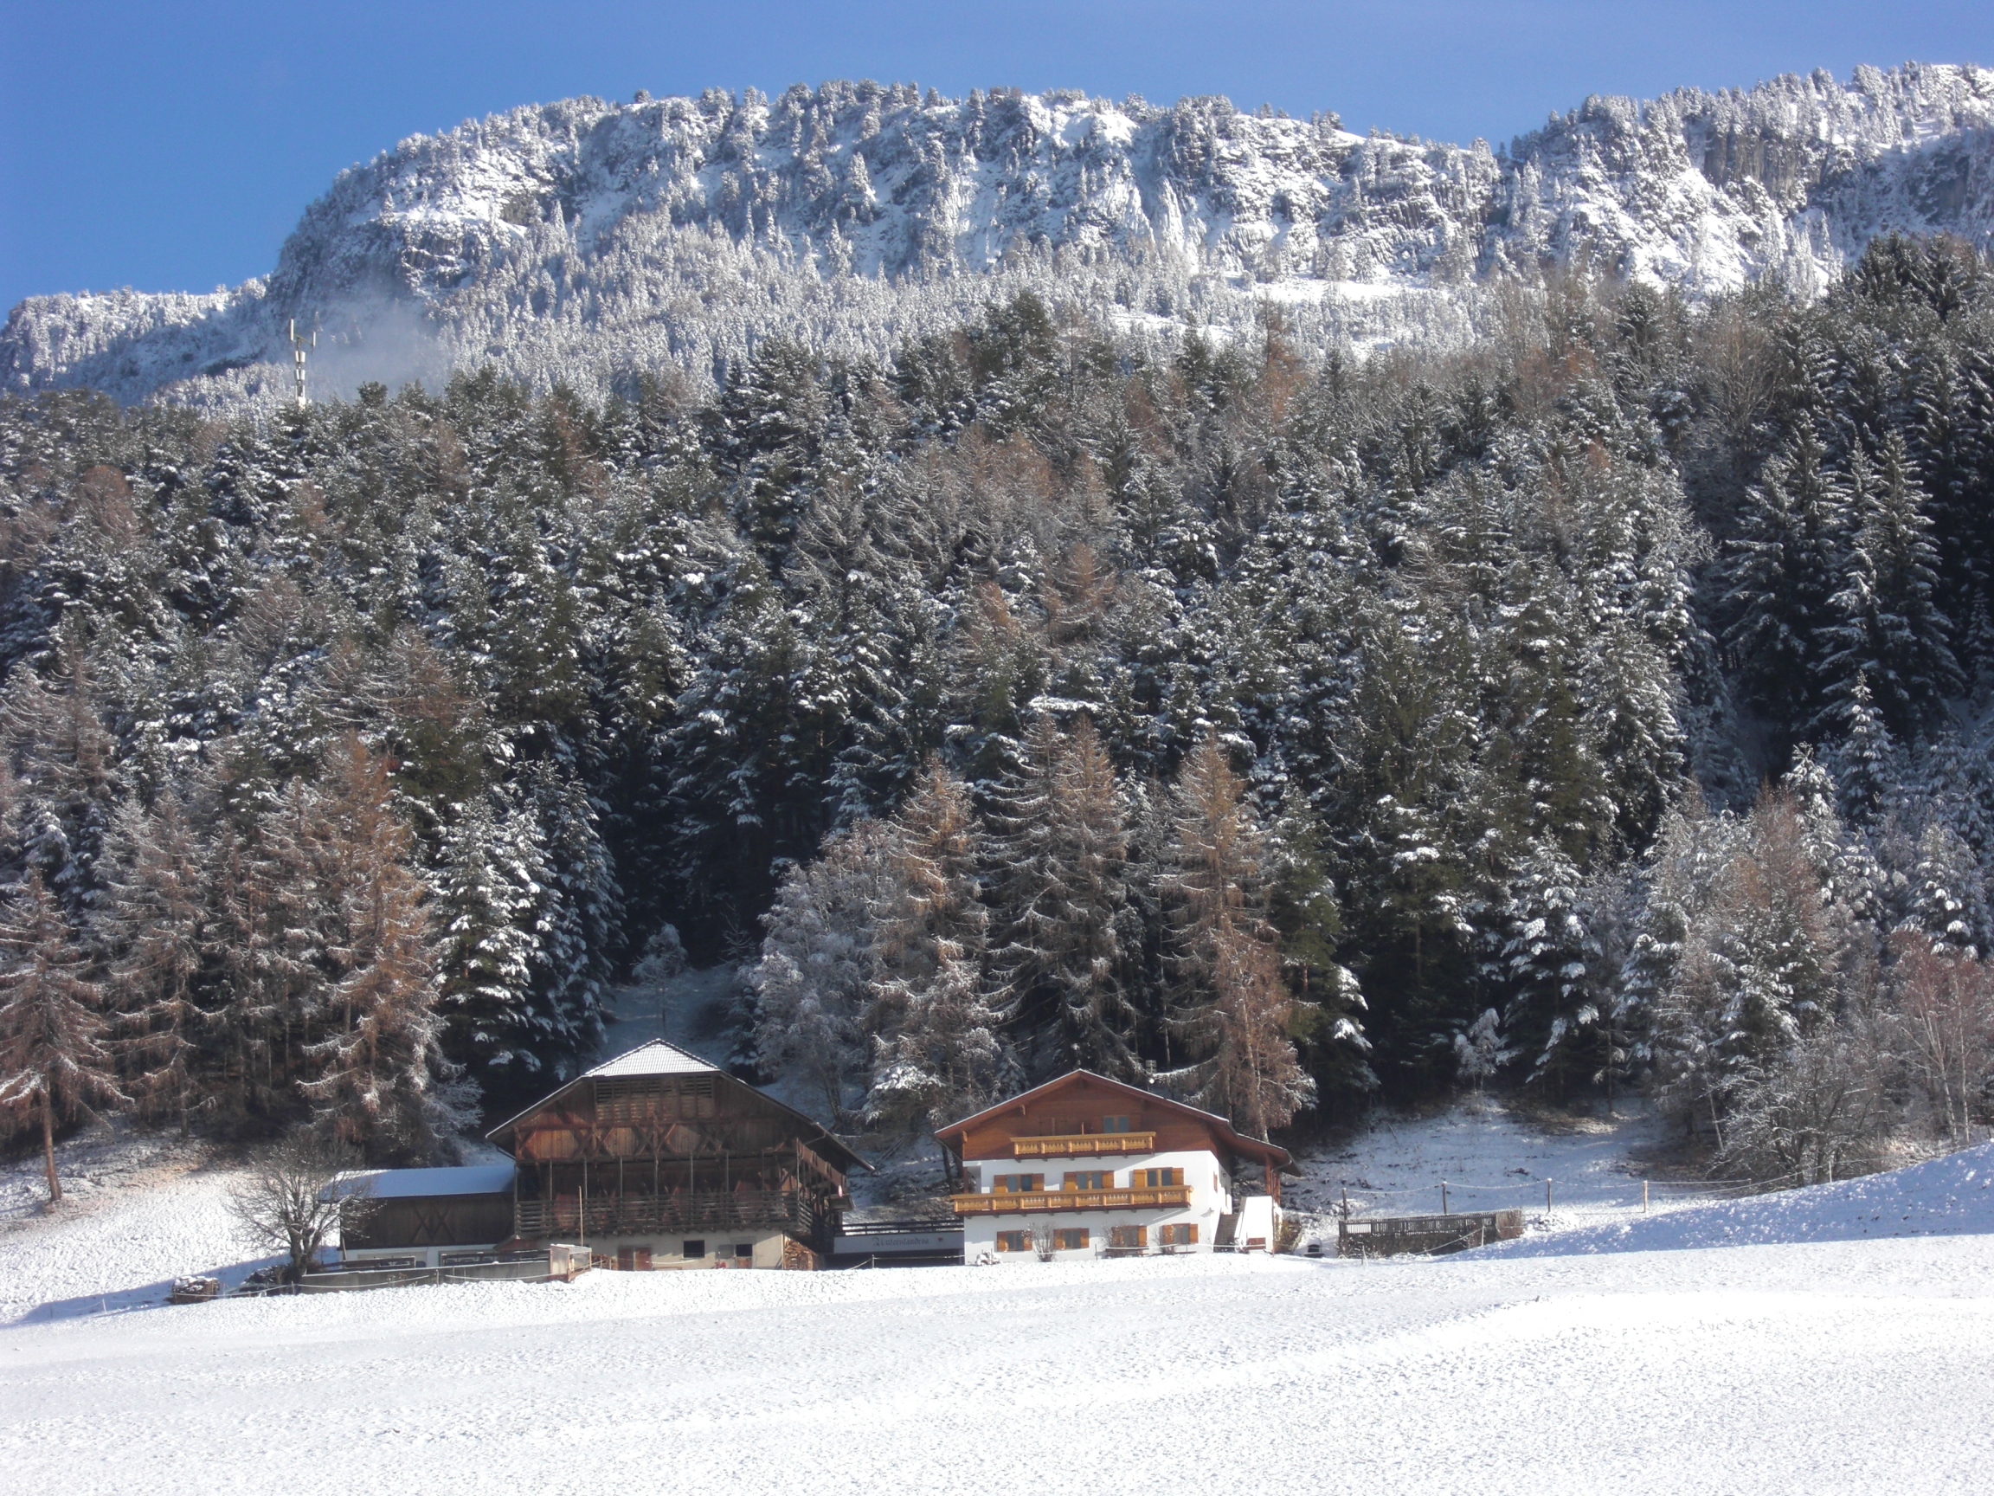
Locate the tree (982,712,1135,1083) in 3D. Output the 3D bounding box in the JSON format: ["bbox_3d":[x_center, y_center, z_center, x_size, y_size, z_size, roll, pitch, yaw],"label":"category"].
[{"bbox_3d":[3.960,10.190,400.000,9.170,24.810,9.170,-3,-10,6],"label":"tree"}]

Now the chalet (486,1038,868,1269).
[{"bbox_3d":[-18.270,24.830,377.900,19.300,13.480,22.500,-3,-10,6],"label":"chalet"}]

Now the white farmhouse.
[{"bbox_3d":[7.270,25.010,373.020,19.440,10.740,18.000,-3,-10,6],"label":"white farmhouse"}]

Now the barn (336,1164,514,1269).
[{"bbox_3d":[-31.940,27.250,374.160,10.760,6.410,10.000,-3,-10,6],"label":"barn"}]

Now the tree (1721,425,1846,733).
[{"bbox_3d":[59.690,-12.840,490.000,9.280,23.900,9.280,-3,-10,6],"label":"tree"}]

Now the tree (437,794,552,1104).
[{"bbox_3d":[-31.430,12.840,403.000,7.140,19.750,7.140,-3,-10,6],"label":"tree"}]

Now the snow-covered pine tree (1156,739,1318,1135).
[{"bbox_3d":[14.530,11.690,392.000,9.260,25.250,9.260,-3,-10,6],"label":"snow-covered pine tree"}]

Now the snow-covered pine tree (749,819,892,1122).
[{"bbox_3d":[-10.940,13.780,399.000,8.710,18.970,8.710,-3,-10,6],"label":"snow-covered pine tree"}]

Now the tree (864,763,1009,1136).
[{"bbox_3d":[-3.780,12.240,396.000,8.800,23.470,8.800,-3,-10,6],"label":"tree"}]

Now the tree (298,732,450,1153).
[{"bbox_3d":[-37.620,12.130,391.000,9.230,25.750,9.230,-3,-10,6],"label":"tree"}]

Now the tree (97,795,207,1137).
[{"bbox_3d":[-52.000,12.990,397.000,6.540,20.910,6.540,-3,-10,6],"label":"tree"}]

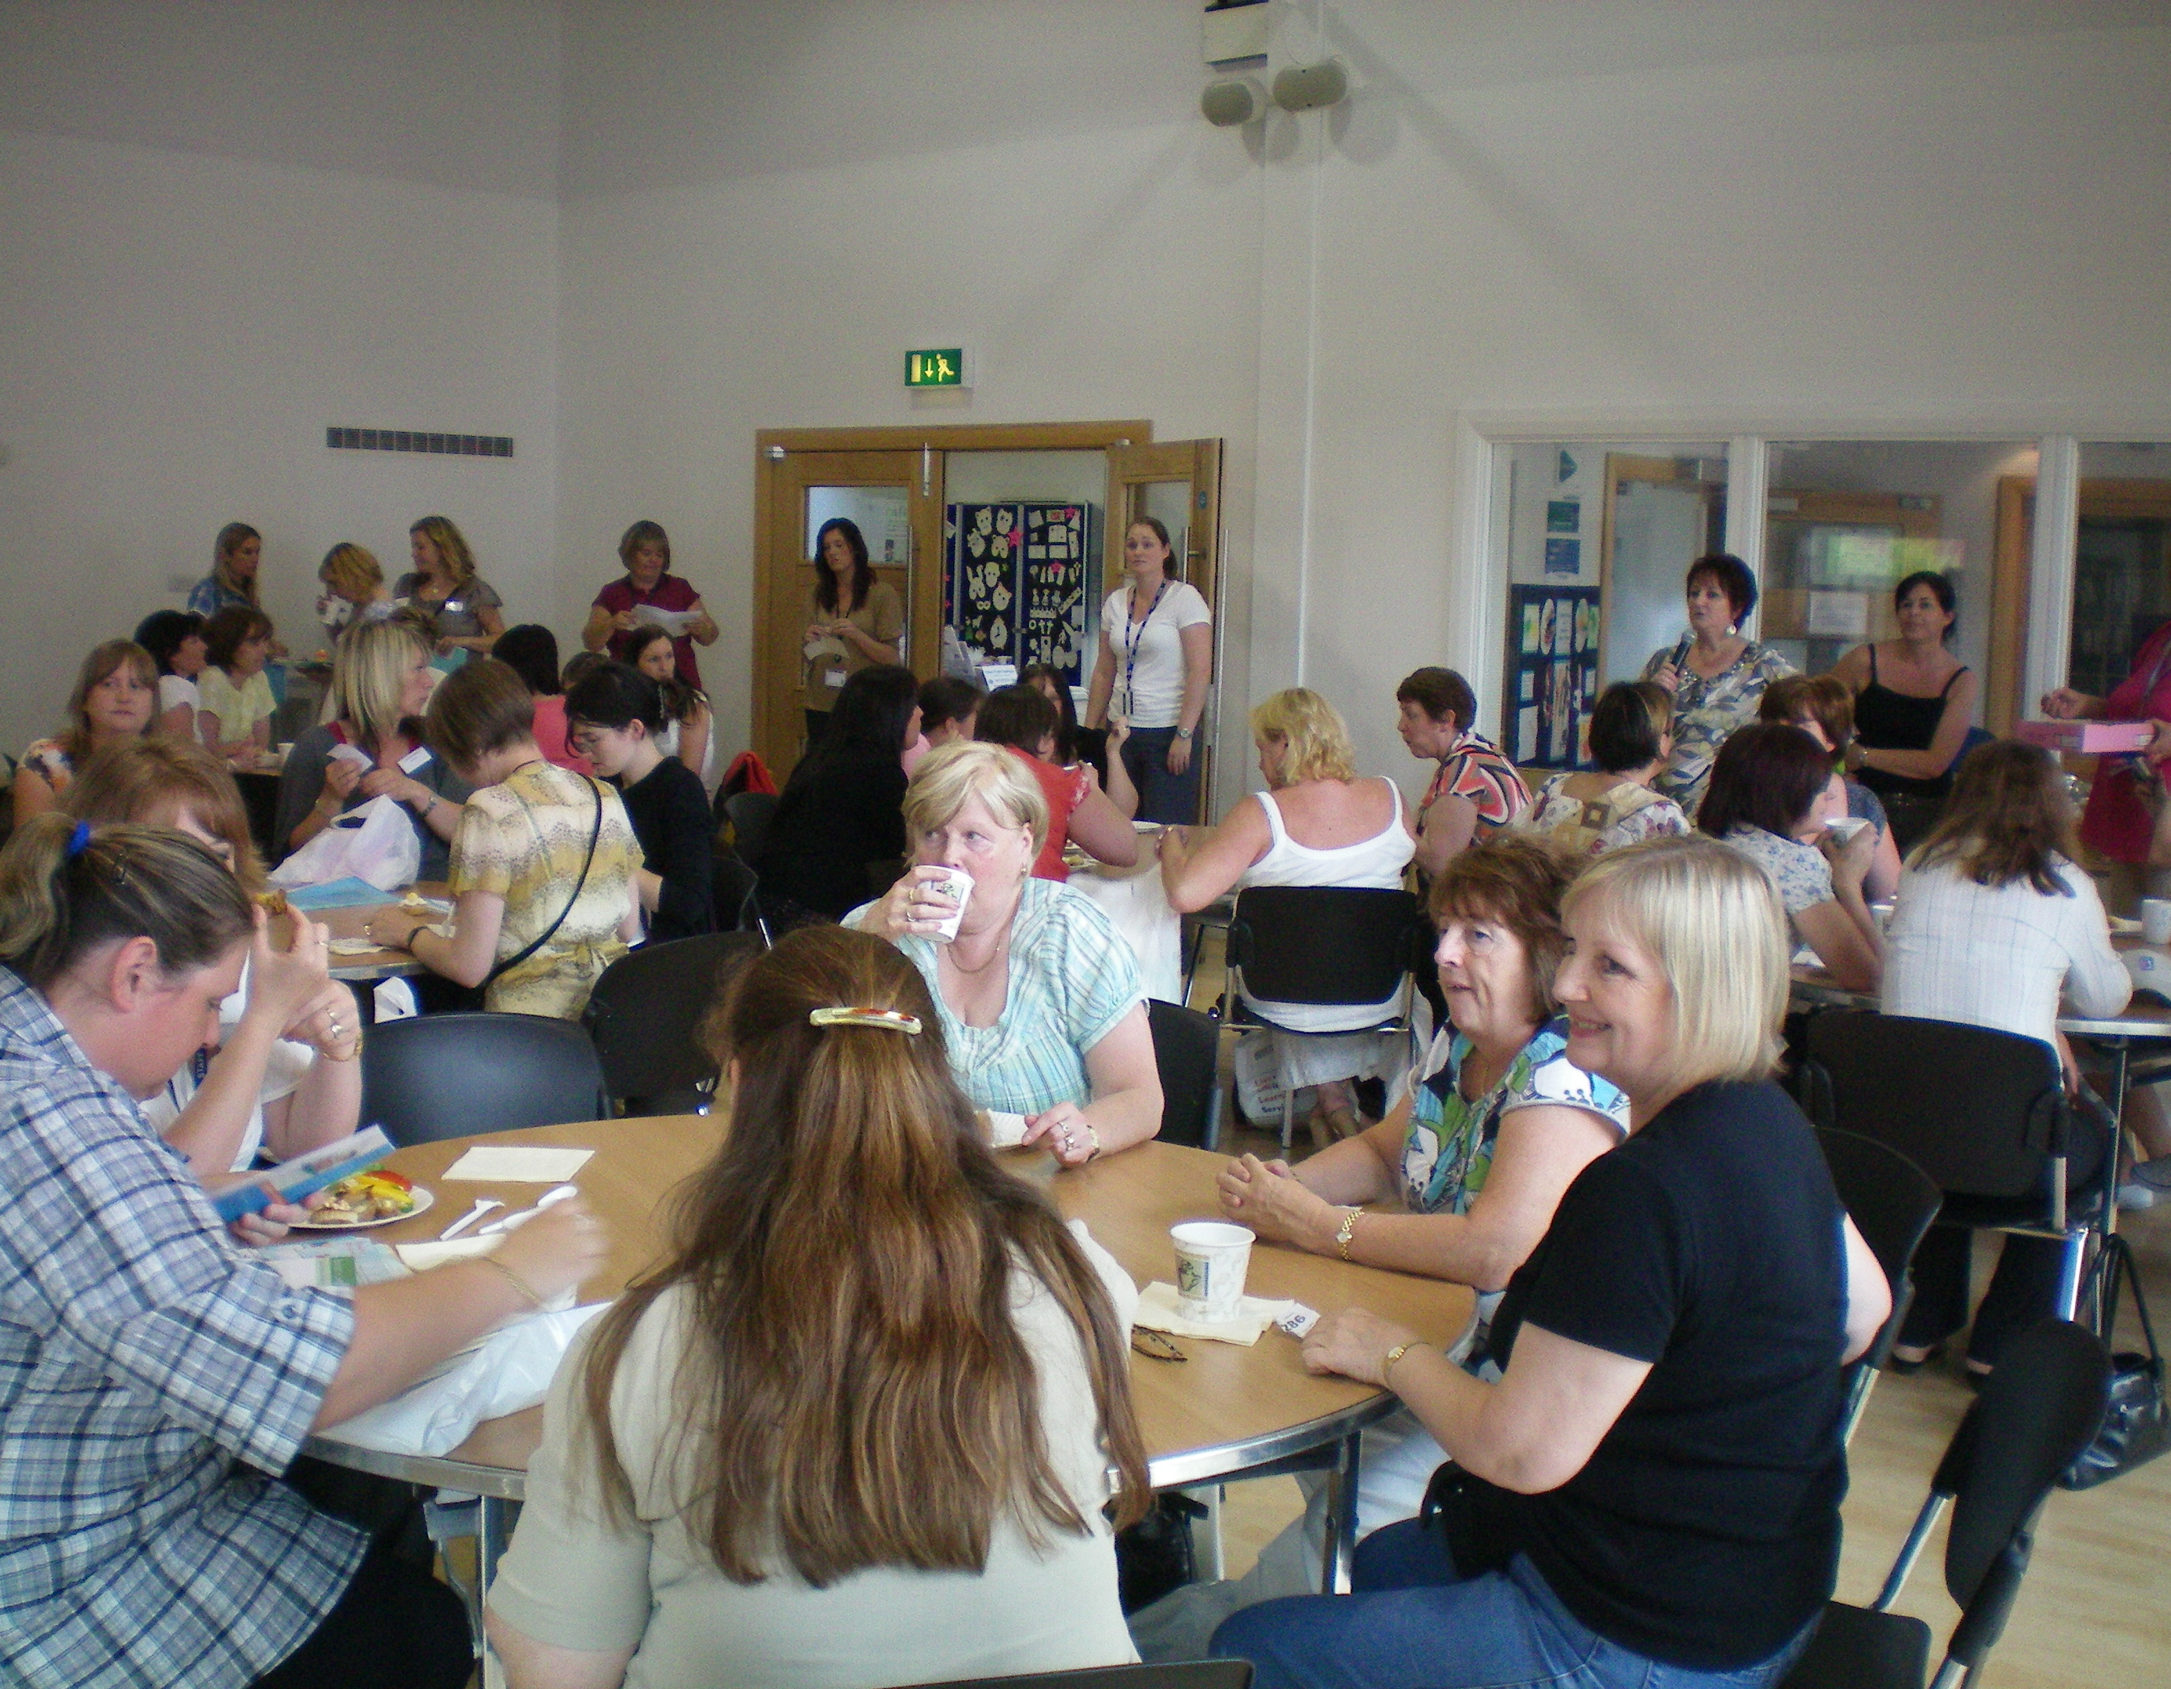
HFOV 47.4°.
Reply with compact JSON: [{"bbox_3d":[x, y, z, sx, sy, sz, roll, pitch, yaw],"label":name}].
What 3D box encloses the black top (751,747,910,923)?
[{"bbox_3d":[-0.661,0.011,6.592,0.360,0.560,0.440,-2,7,-30],"label":"black top"}]

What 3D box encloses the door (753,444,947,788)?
[{"bbox_3d":[-1.037,-0.697,10.806,0.980,2.040,0.060,6,7,34],"label":"door"}]

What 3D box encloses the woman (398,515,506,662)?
[{"bbox_3d":[-2.399,-0.399,9.300,0.460,1.670,0.340,4,7,20],"label":"woman"}]

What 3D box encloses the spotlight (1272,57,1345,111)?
[{"bbox_3d":[0.757,-2.509,8.122,0.270,0.160,0.170,5,32,26],"label":"spotlight"}]

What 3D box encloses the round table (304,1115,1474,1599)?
[{"bbox_3d":[-0.314,0.839,2.897,1.500,0.730,1.500,1,6,0],"label":"round table"}]

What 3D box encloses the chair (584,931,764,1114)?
[{"bbox_3d":[-0.930,0.548,4.969,0.460,0.790,0.500,-4,8,-43],"label":"chair"}]

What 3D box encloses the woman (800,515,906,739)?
[{"bbox_3d":[-0.919,-0.449,9.750,0.450,1.680,0.340,4,7,23],"label":"woman"}]

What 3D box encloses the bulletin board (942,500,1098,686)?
[{"bbox_3d":[-0.352,-1.237,12.200,1.200,0.950,0.080,7,8,43],"label":"bulletin board"}]

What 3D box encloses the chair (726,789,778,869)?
[{"bbox_3d":[-0.857,0.229,8.021,0.500,0.790,0.460,5,7,30],"label":"chair"}]

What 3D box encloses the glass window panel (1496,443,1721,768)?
[{"bbox_3d":[1.756,-0.800,8.240,0.810,1.084,0.060,6,8,37],"label":"glass window panel"}]

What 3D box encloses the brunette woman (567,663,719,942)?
[{"bbox_3d":[-1.190,0.222,5.748,0.720,1.260,0.480,0,6,-12],"label":"brunette woman"}]

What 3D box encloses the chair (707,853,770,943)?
[{"bbox_3d":[-1.102,0.447,6.037,0.550,0.790,0.520,-1,7,-25],"label":"chair"}]

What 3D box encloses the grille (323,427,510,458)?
[{"bbox_3d":[-2.867,-1.730,10.629,0.030,0.090,0.980,6,8,38],"label":"grille"}]

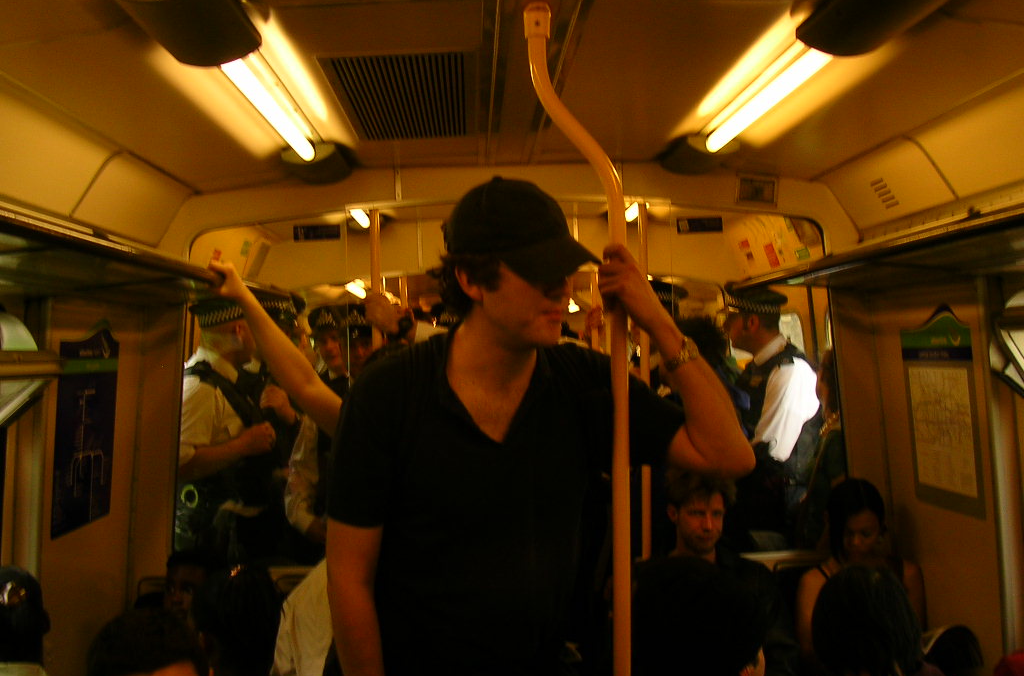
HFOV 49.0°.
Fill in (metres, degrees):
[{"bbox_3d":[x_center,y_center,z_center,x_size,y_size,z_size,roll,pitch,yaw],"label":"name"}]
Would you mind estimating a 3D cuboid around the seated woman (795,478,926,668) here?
[{"bbox_3d":[1.126,1.028,3.415,0.460,1.250,0.800,-1,0,-2],"label":"seated woman"}]

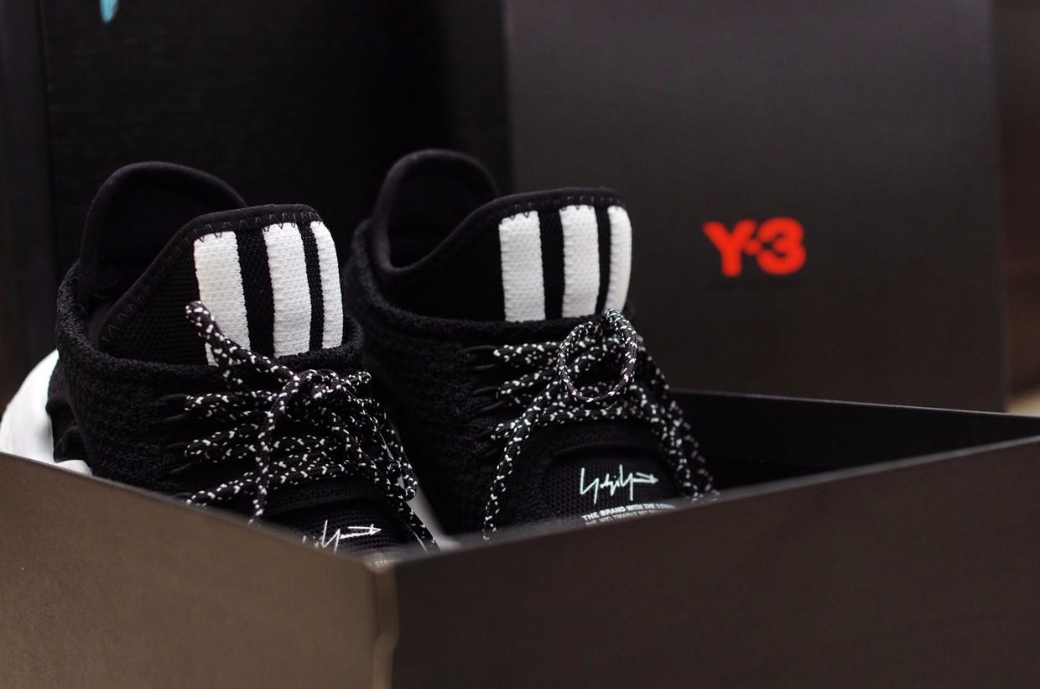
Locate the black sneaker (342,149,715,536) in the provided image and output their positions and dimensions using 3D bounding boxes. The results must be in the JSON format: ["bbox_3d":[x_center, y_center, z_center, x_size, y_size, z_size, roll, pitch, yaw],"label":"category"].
[{"bbox_3d":[0.015,0.026,0.555,0.111,0.153,0.302,-3,20,-28],"label":"black sneaker"}]

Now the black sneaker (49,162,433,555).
[{"bbox_3d":[-0.081,0.040,0.497,0.111,0.153,0.302,-5,21,-32],"label":"black sneaker"}]

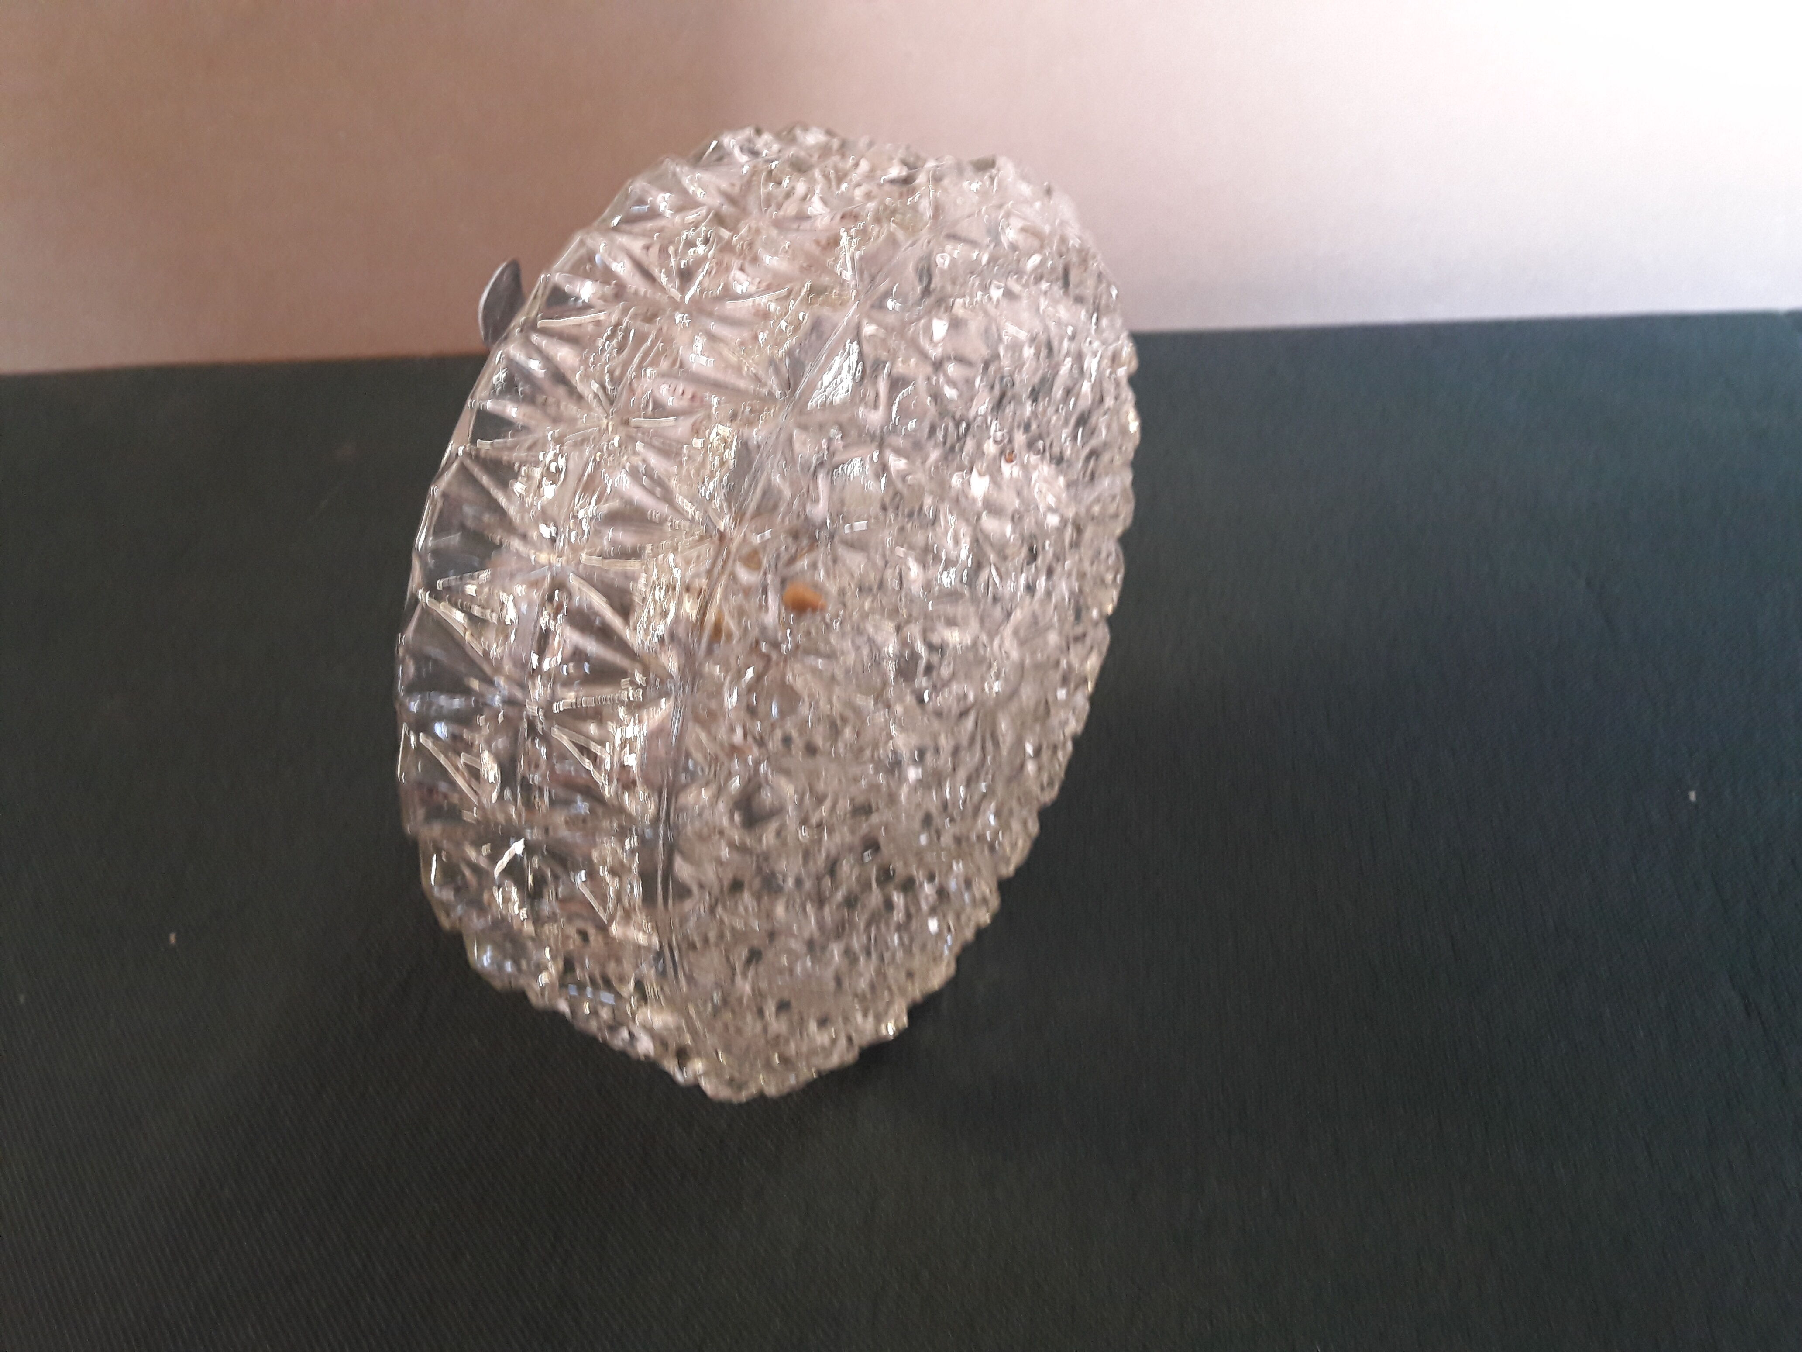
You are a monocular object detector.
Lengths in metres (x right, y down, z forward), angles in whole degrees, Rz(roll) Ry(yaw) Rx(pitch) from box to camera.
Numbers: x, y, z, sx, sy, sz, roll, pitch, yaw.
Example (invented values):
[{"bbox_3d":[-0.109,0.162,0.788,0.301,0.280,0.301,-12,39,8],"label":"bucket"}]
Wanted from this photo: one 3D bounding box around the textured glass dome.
[{"bbox_3d":[-0.013,-0.011,0.312,0.076,0.195,0.195,19,47,24],"label":"textured glass dome"}]

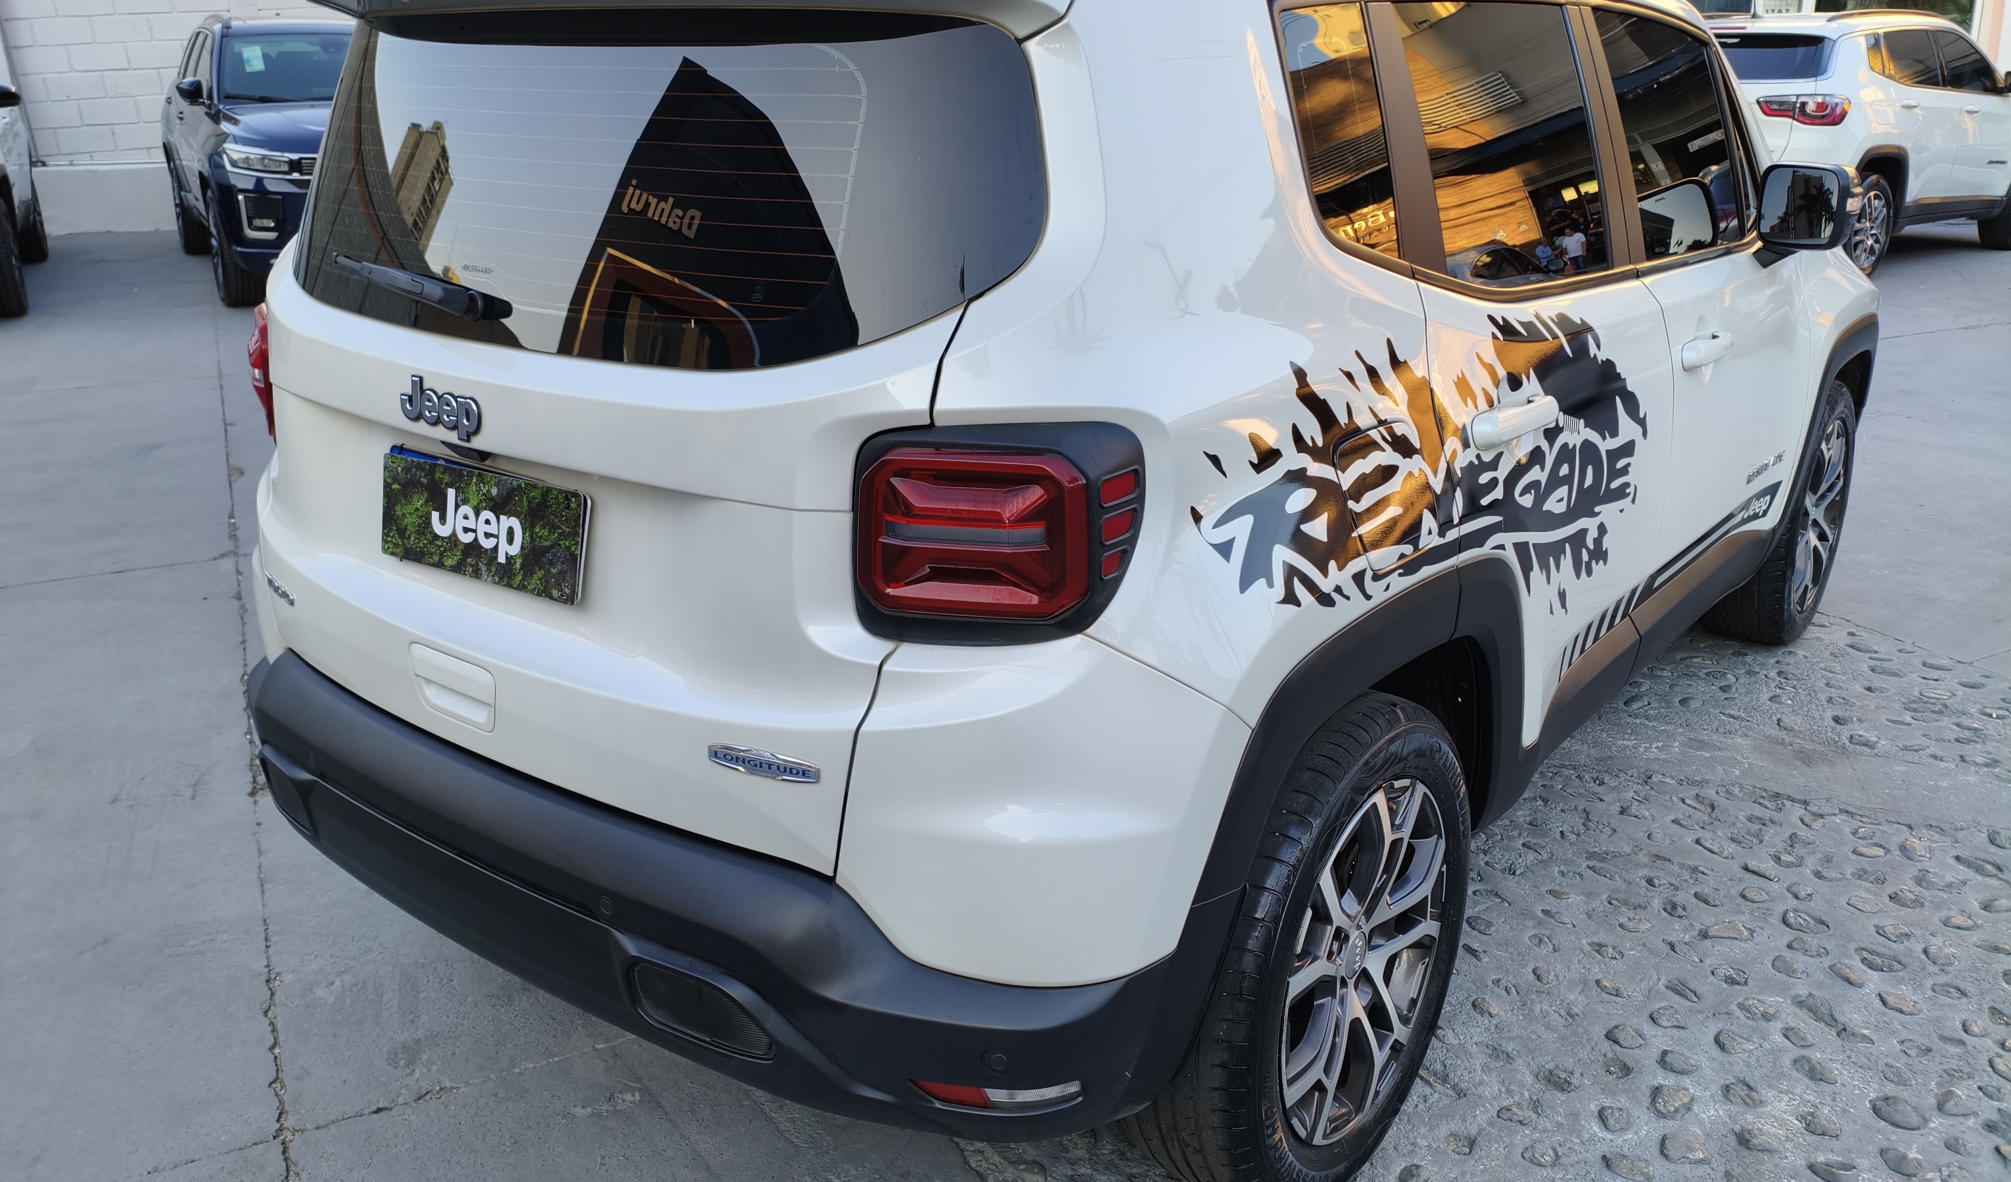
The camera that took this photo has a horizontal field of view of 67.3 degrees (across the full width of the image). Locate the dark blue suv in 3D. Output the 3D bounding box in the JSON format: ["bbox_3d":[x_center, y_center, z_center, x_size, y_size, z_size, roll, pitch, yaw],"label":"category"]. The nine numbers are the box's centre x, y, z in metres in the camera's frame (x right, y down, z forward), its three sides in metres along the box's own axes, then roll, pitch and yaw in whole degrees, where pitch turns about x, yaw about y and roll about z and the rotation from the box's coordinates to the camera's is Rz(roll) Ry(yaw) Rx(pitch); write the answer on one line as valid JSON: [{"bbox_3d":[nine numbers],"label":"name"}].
[{"bbox_3d":[-4.543,-3.003,10.189,1.900,1.680,4.720,-12,22,-29],"label":"dark blue suv"}]

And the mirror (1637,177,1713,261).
[{"bbox_3d":[1.371,-0.776,3.108,0.170,0.160,0.110,14,24,40],"label":"mirror"}]

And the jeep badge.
[{"bbox_3d":[-0.664,-0.214,1.773,0.160,0.070,0.015,13,12,37],"label":"jeep badge"}]

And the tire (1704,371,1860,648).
[{"bbox_3d":[2.017,-0.207,3.949,0.230,0.690,0.690,13,23,37],"label":"tire"}]

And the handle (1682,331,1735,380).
[{"bbox_3d":[1.278,-0.426,2.741,0.055,0.052,0.215,13,23,37],"label":"handle"}]

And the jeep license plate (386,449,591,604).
[{"bbox_3d":[-0.645,-0.080,1.837,0.415,0.134,0.020,13,12,37],"label":"jeep license plate"}]

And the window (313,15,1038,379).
[{"bbox_3d":[-0.536,-0.500,1.854,1.370,0.420,0.110,13,-5,37],"label":"window"}]

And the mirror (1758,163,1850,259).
[{"bbox_3d":[1.544,-0.736,2.920,0.185,0.170,0.130,11,23,34],"label":"mirror"}]

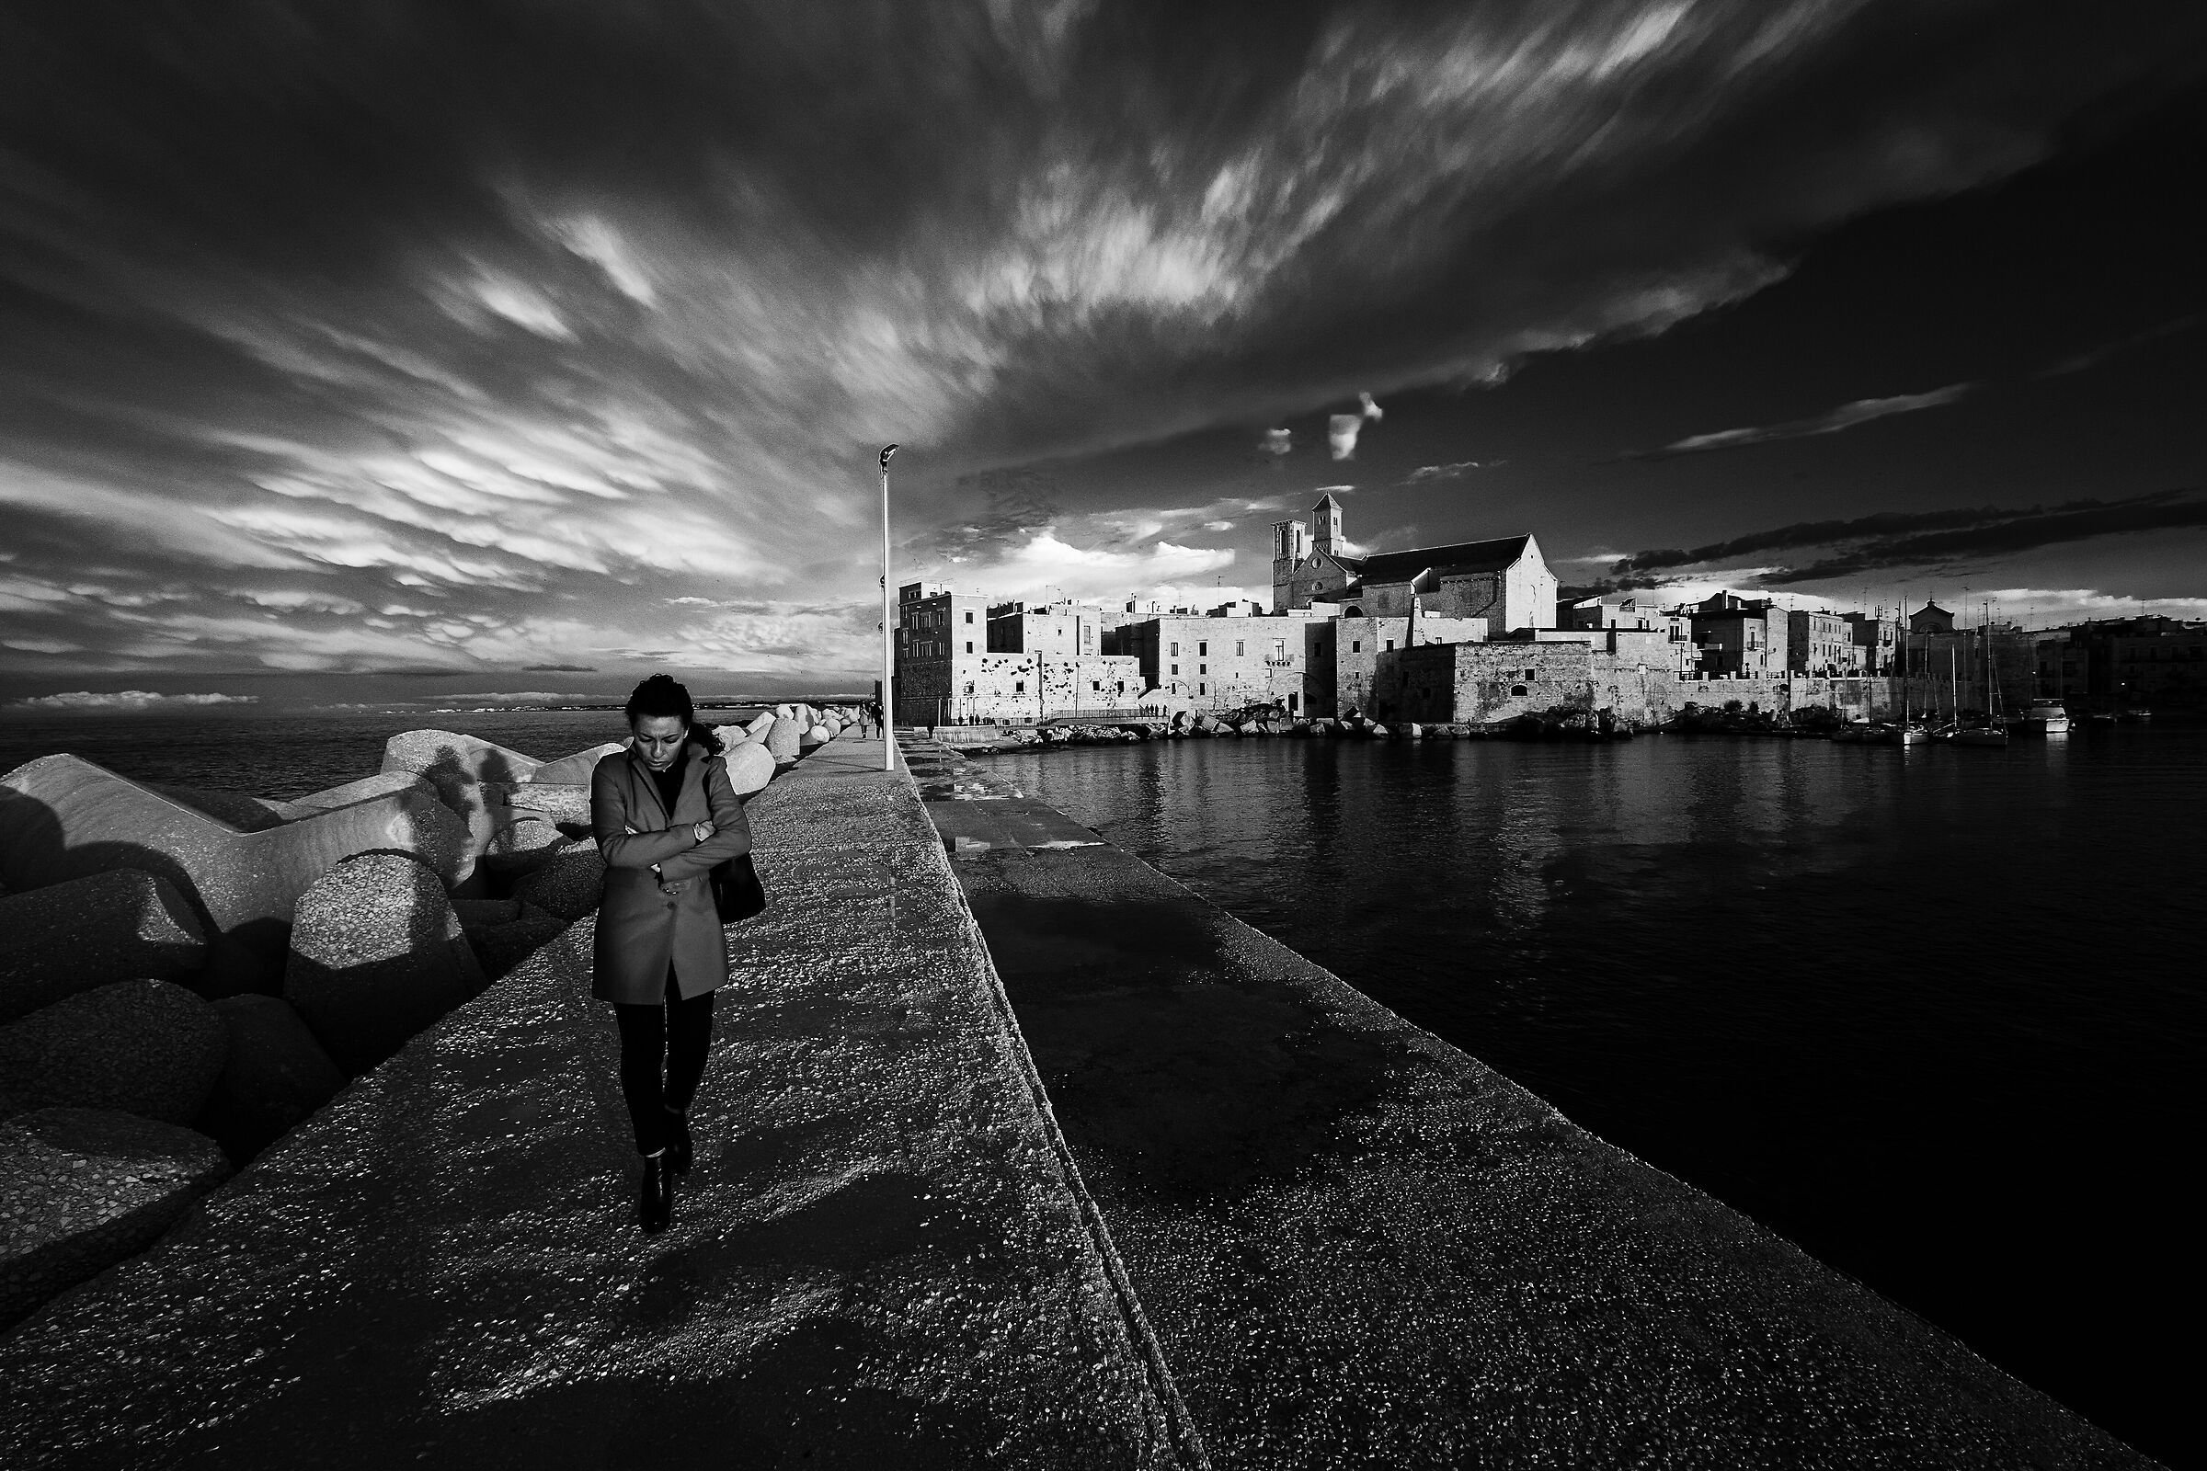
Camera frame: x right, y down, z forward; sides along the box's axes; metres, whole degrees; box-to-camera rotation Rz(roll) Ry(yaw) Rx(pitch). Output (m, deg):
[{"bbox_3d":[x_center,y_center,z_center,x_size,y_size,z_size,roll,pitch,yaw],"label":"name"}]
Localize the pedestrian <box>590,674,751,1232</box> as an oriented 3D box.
[{"bbox_3d":[-1.365,0.620,2.900,0.490,1.630,0.460,-1,2,-19],"label":"pedestrian"}]

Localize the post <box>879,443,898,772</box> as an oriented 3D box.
[{"bbox_3d":[-5.140,-3.050,22.100,0.450,7.800,0.300,0,2,0],"label":"post"}]

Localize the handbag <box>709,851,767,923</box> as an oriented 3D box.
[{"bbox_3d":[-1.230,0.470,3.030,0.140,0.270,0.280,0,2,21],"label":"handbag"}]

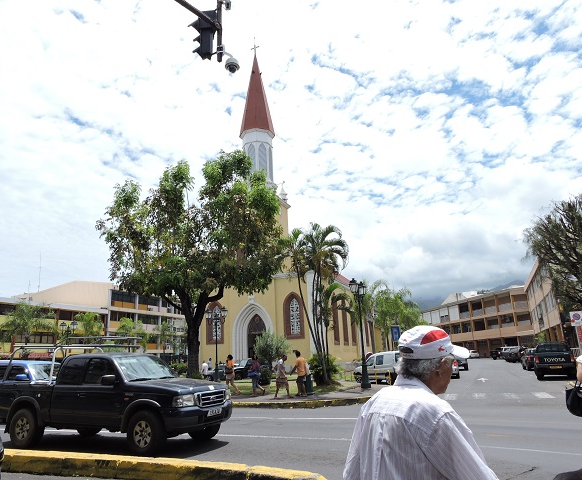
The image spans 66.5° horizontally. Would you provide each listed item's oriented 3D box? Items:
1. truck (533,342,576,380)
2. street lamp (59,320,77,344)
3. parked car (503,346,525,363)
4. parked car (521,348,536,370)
[{"bbox_3d":[14.120,6.581,24.163,1.770,1.780,5.200,-10,-17,26],"label":"truck"},{"bbox_3d":[-15.876,8.179,31.347,1.500,4.886,0.500,-9,-17,23],"label":"street lamp"},{"bbox_3d":[25.359,12.956,50.473,1.760,1.720,4.500,-7,-16,19],"label":"parked car"},{"bbox_3d":[16.852,8.049,30.317,1.700,1.430,4.200,-8,-16,23],"label":"parked car"}]

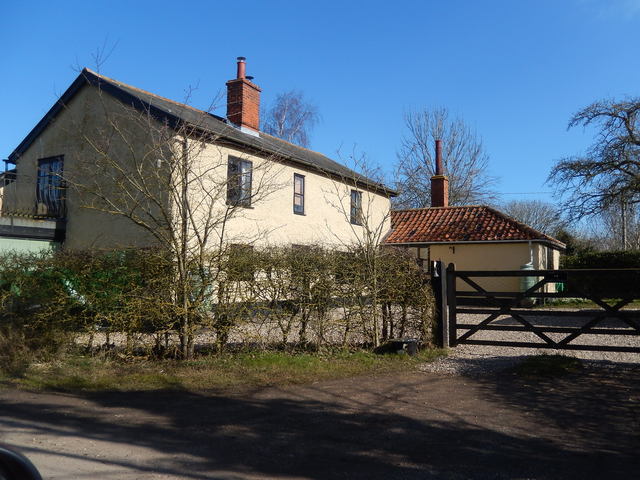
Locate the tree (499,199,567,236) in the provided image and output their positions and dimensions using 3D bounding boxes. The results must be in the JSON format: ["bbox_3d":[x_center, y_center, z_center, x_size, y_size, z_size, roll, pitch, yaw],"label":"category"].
[{"bbox_3d":[19.671,0.122,55.071,7.200,8.012,6.800,0,-3,0],"label":"tree"}]

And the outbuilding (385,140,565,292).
[{"bbox_3d":[5.860,-0.938,24.287,7.162,6.573,5.700,-2,-3,29],"label":"outbuilding"}]

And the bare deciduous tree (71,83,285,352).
[{"bbox_3d":[-2.038,-0.306,8.128,2.950,3.832,2.700,0,-3,0],"label":"bare deciduous tree"}]

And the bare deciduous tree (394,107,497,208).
[{"bbox_3d":[7.252,-2.435,34.178,6.200,10.698,6.000,0,-3,0],"label":"bare deciduous tree"}]

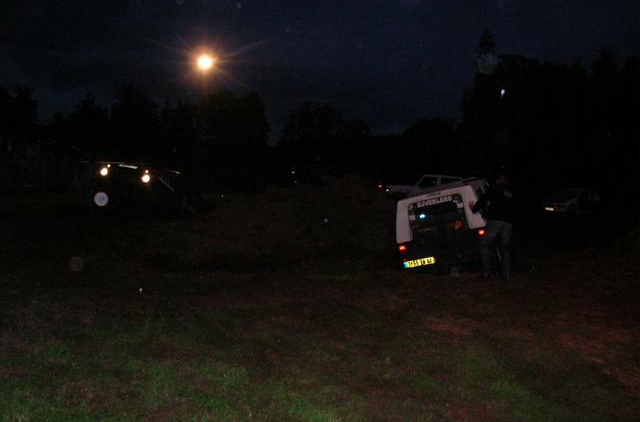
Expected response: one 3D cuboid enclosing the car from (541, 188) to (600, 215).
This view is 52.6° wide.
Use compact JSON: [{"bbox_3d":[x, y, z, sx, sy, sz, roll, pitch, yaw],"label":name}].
[{"bbox_3d":[13.020,-0.476,33.500,3.800,1.400,1.620,-2,4,-45],"label":"car"}]

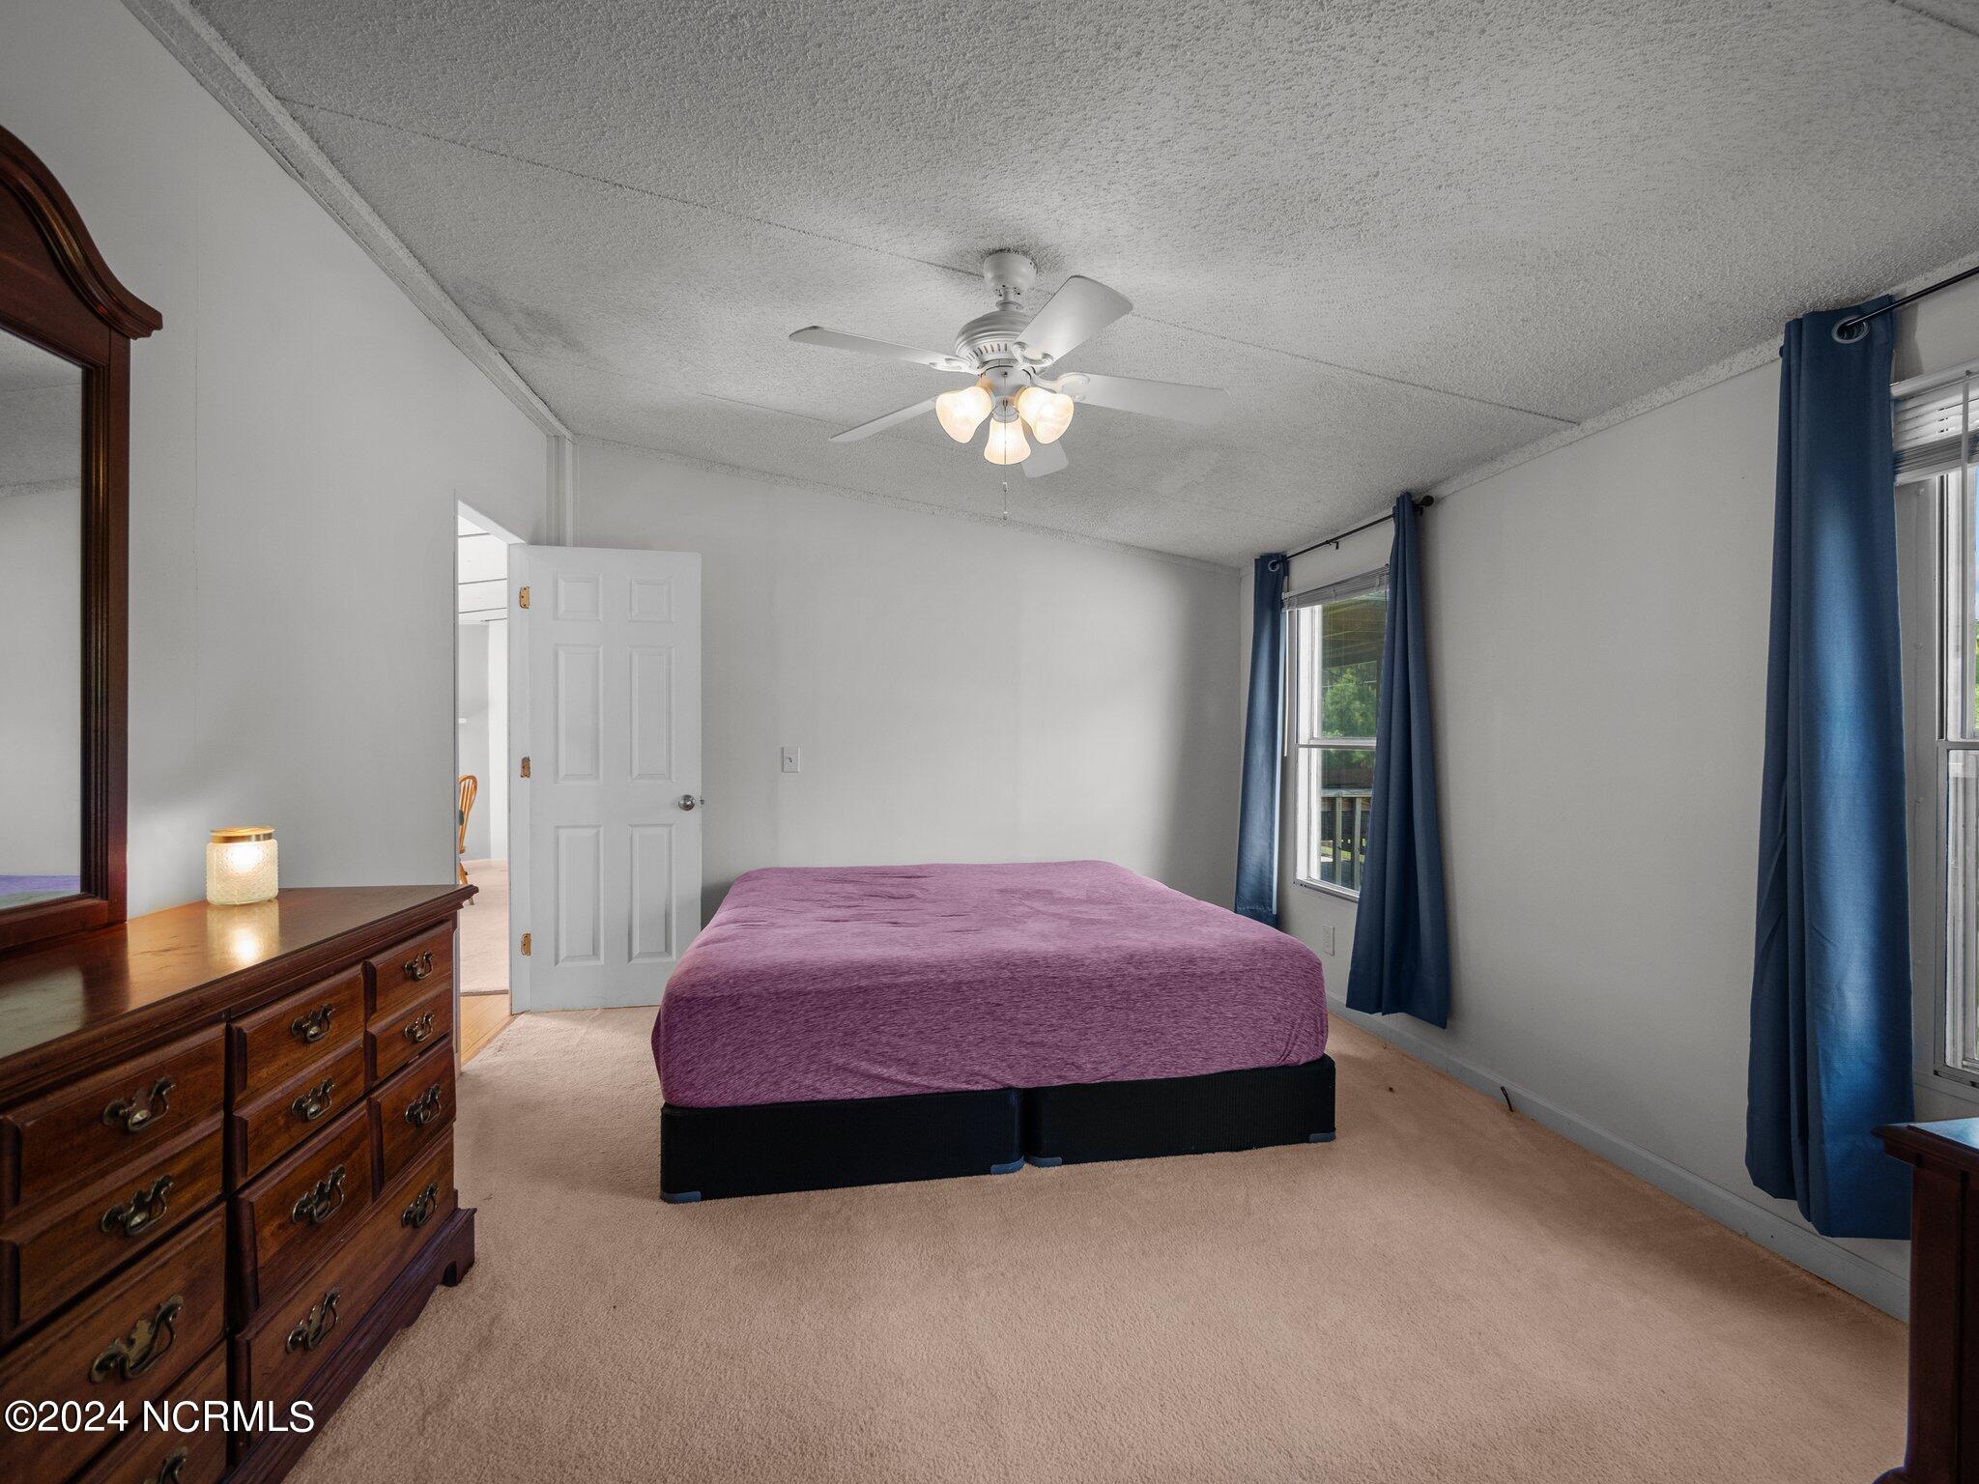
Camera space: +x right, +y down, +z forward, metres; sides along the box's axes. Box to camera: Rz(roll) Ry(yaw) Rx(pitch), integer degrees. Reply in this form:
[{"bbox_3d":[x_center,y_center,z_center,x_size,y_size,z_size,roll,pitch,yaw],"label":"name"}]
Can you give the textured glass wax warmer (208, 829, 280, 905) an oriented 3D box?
[{"bbox_3d":[-1.629,0.266,1.747,0.116,0.150,0.116,0,0,-11],"label":"textured glass wax warmer"}]

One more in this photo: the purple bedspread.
[{"bbox_3d":[-0.066,0.775,3.122,1.900,0.370,1.740,0,0,-10],"label":"purple bedspread"}]

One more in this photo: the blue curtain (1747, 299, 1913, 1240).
[{"bbox_3d":[1.797,0.057,1.722,0.130,1.914,0.250,0,0,-12],"label":"blue curtain"}]

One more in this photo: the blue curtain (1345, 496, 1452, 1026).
[{"bbox_3d":[1.534,0.060,2.990,0.150,1.920,0.300,0,0,-12],"label":"blue curtain"}]

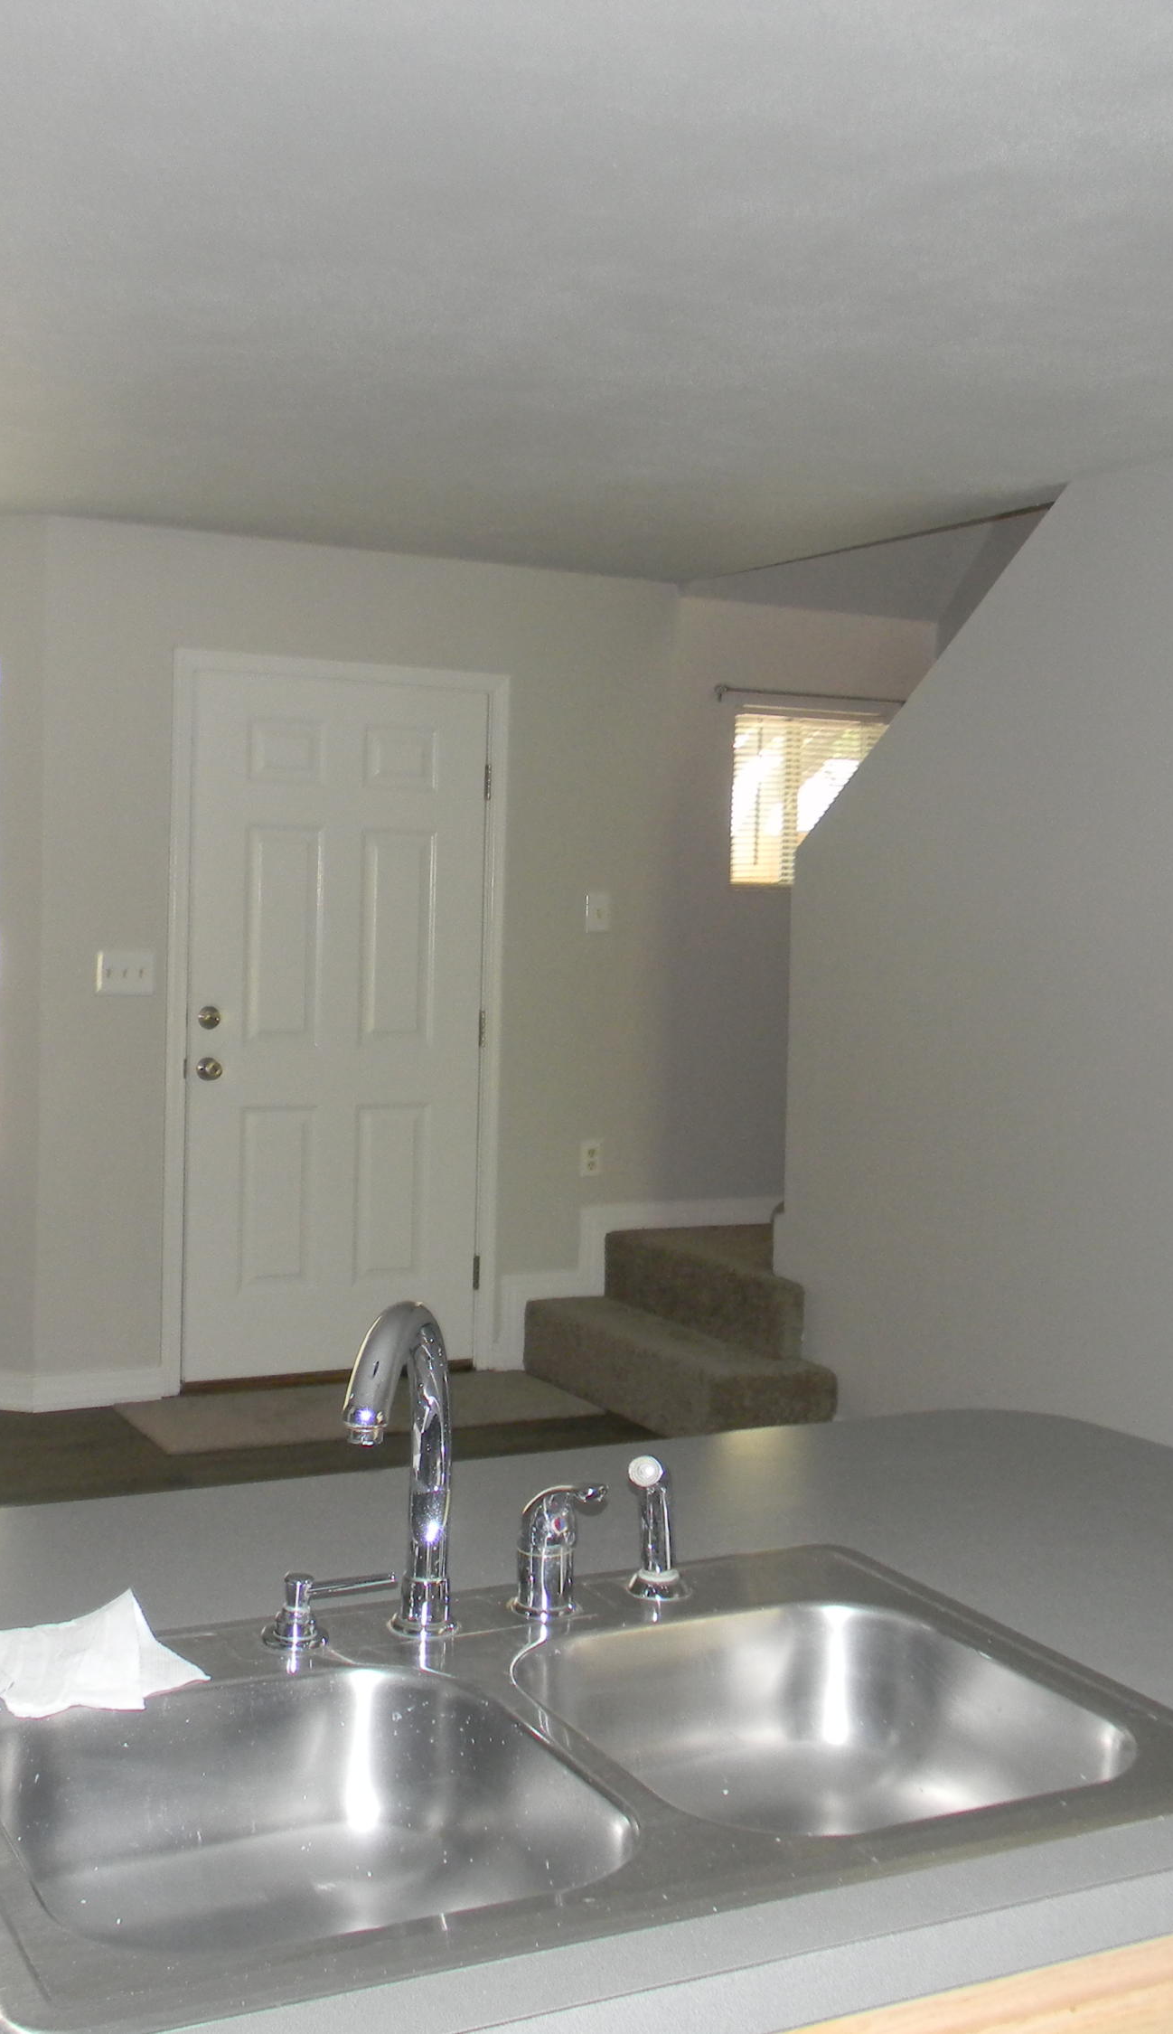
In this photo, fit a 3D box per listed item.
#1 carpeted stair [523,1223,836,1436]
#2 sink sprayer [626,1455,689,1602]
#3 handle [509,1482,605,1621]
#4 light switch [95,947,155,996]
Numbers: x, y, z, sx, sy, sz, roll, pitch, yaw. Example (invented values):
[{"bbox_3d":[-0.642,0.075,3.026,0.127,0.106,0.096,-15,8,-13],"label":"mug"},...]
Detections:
[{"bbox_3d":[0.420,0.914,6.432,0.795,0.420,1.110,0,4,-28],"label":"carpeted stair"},{"bbox_3d":[0.060,0.405,1.764,0.052,0.113,0.063,3,3,21],"label":"sink sprayer"},{"bbox_3d":[-0.017,0.406,1.692,0.060,0.117,0.117,0,4,-28],"label":"handle"},{"bbox_3d":[-1.287,-0.122,6.124,0.161,0.116,0.016,0,4,-28],"label":"light switch"}]

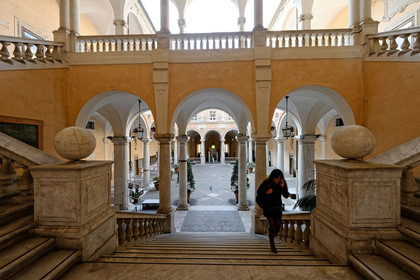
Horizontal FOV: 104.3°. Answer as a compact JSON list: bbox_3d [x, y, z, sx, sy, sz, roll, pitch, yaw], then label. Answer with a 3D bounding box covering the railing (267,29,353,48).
[{"bbox_3d":[3.801,-3.738,6.251,3.200,0.700,0.270,0,-1,1],"label":"railing"}]

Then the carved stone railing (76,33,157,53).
[{"bbox_3d":[-3.597,-3.693,6.409,3.160,0.700,0.270,0,-1,1],"label":"carved stone railing"}]

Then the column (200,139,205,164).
[{"bbox_3d":[-1.446,2.494,34.231,0.900,5.282,0.900,0,0,1],"label":"column"}]

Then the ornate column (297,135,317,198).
[{"bbox_3d":[6.917,2.352,11.550,1.250,5.269,1.100,0,0,1],"label":"ornate column"}]

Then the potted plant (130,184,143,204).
[{"bbox_3d":[-5.771,4.377,12.822,0.900,1.374,0.850,0,0,1],"label":"potted plant"}]

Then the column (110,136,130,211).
[{"bbox_3d":[-6.451,2.428,11.836,1.250,5.364,1.100,0,0,1],"label":"column"}]

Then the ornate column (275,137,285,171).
[{"bbox_3d":[6.916,2.413,16.251,0.850,5.125,0.850,0,0,1],"label":"ornate column"}]

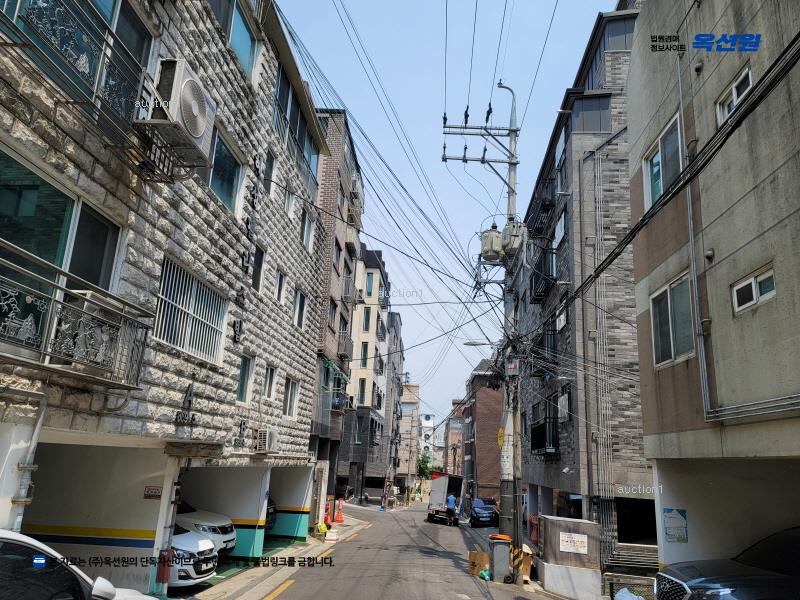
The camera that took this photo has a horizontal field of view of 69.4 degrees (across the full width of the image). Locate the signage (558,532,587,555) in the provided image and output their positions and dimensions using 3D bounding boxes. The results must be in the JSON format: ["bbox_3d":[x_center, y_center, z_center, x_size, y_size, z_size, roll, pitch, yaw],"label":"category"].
[{"bbox_3d":[3.312,4.634,10.997,0.510,0.345,0.020,-4,-17,25],"label":"signage"}]

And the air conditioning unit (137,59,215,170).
[{"bbox_3d":[-2.728,-2.393,7.341,0.320,0.820,0.920,1,-15,6],"label":"air conditioning unit"}]

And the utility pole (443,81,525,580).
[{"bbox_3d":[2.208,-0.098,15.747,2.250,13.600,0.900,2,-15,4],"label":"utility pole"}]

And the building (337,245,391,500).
[{"bbox_3d":[-5.831,5.888,46.927,9.000,19.100,9.500,1,-15,5],"label":"building"}]

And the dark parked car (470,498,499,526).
[{"bbox_3d":[4.947,12.399,33.972,1.680,1.520,3.900,1,-18,6],"label":"dark parked car"}]

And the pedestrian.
[{"bbox_3d":[2.745,11.067,30.544,0.500,1.690,0.380,1,-15,6],"label":"pedestrian"}]

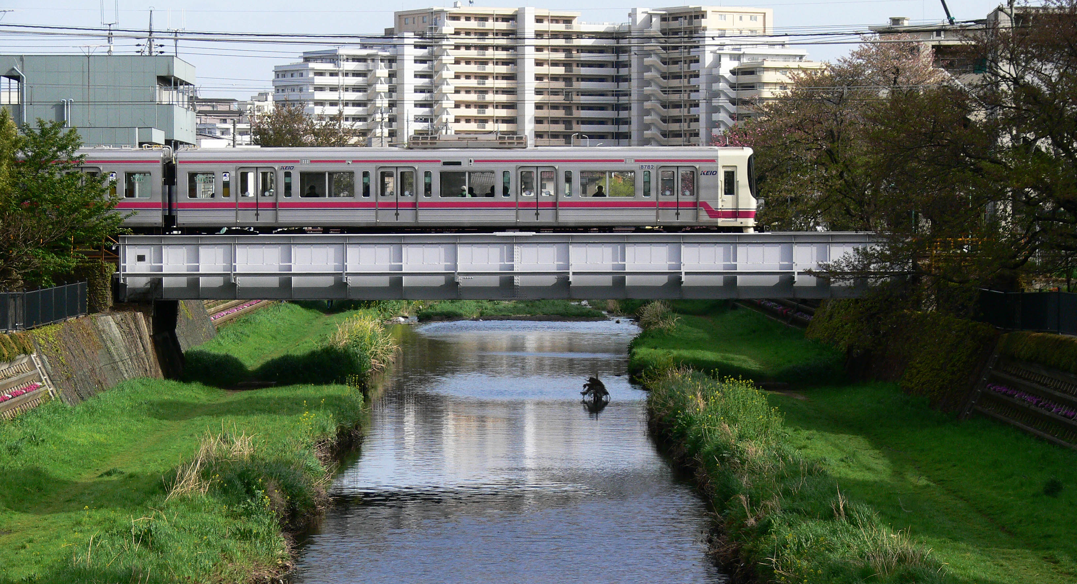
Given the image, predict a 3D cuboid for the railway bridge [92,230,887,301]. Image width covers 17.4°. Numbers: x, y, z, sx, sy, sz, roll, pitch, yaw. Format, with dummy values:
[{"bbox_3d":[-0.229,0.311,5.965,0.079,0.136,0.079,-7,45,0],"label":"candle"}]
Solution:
[{"bbox_3d":[-0.629,-0.972,121.497,26.600,2.200,8.600,0,2,1],"label":"railway bridge"}]

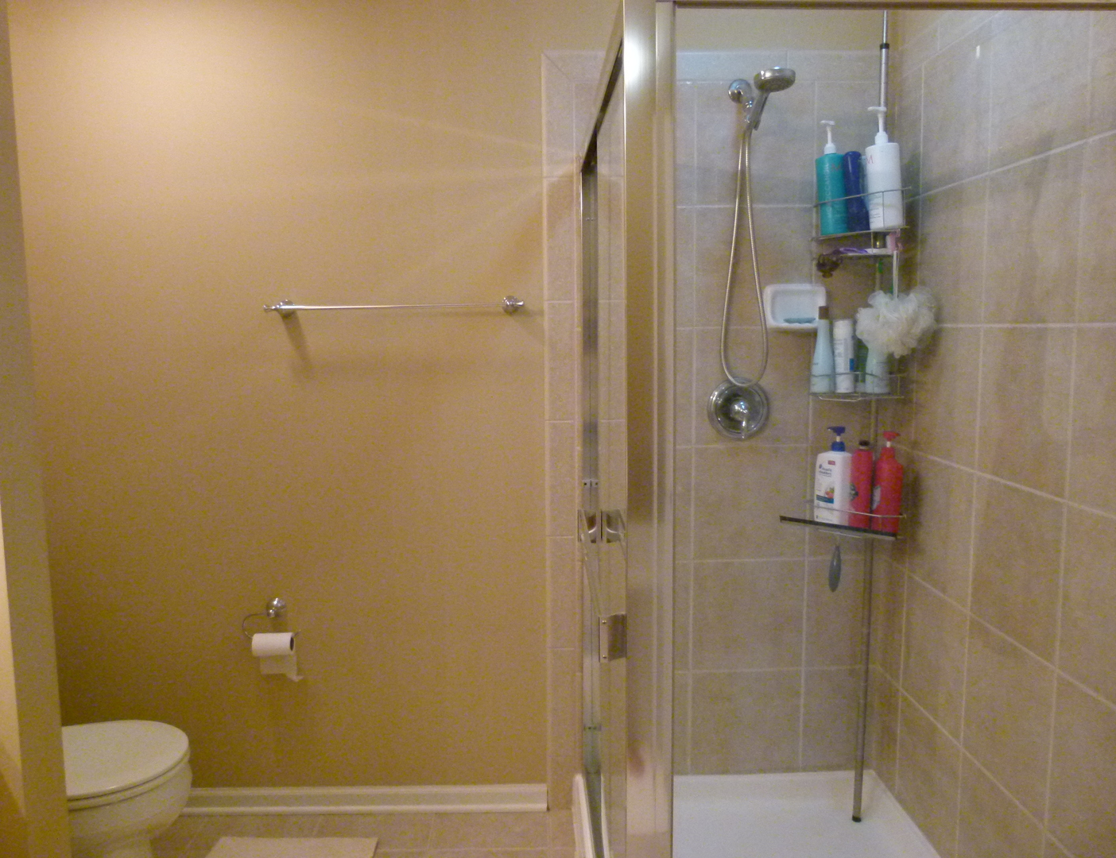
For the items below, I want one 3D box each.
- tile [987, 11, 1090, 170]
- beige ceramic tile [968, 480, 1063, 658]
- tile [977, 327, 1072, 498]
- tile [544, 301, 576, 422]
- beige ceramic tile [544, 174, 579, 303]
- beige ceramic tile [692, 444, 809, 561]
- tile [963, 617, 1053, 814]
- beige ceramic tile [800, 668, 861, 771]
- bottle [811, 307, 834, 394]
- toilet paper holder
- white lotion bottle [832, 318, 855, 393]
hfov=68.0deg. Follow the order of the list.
[{"bbox_3d":[0.936,-0.697,1.612,0.012,0.325,0.317,-1,7,-2],"label":"tile"},{"bbox_3d":[0.970,0.284,1.753,0.010,0.329,0.326,-1,7,-2],"label":"beige ceramic tile"},{"bbox_3d":[0.945,-0.046,1.689,0.012,0.325,0.317,-1,7,-2],"label":"tile"},{"bbox_3d":[0.009,-0.187,2.312,0.080,0.329,0.010,-1,7,-2],"label":"tile"},{"bbox_3d":[0.005,-0.518,2.272,0.080,0.329,0.010,-1,7,-2],"label":"beige ceramic tile"},{"bbox_3d":[0.552,0.214,2.379,0.326,0.329,0.010,-1,7,-2],"label":"beige ceramic tile"},{"bbox_3d":[0.954,0.606,1.767,0.012,0.325,0.317,-1,7,-2],"label":"tile"},{"bbox_3d":[0.819,0.851,2.423,0.208,0.317,0.010,-1,7,-1],"label":"beige ceramic tile"},{"bbox_3d":[0.668,-0.200,2.075,0.057,0.215,0.057,5,9,38],"label":"bottle"},{"bbox_3d":[-0.803,0.534,2.330,0.152,0.100,0.085,-1,7,-2],"label":"toilet paper holder"},{"bbox_3d":[0.744,-0.190,2.150,0.047,0.192,0.047,-2,8,25],"label":"white lotion bottle"}]

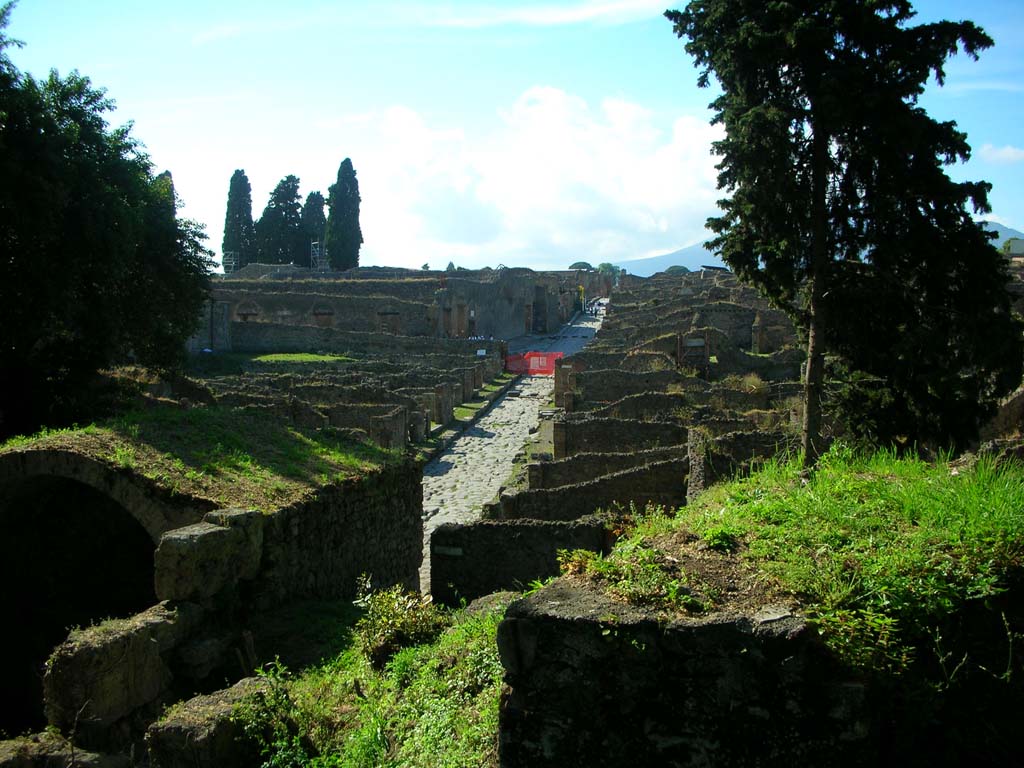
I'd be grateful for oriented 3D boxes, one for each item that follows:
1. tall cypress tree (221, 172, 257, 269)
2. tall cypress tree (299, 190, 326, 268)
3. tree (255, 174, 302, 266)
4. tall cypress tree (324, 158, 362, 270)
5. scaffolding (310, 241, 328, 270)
[{"bbox_3d":[-43.136,-25.669,163.303,5.678,16.390,5.678,-1,6,-15],"label":"tall cypress tree"},{"bbox_3d":[-32.067,-24.488,166.429,4.822,13.057,4.822,-1,6,-11],"label":"tall cypress tree"},{"bbox_3d":[-36.900,-25.439,164.329,7.301,15.397,7.301,-1,6,-12],"label":"tree"},{"bbox_3d":[-26.241,-26.195,161.244,5.918,17.562,5.918,-1,6,-9],"label":"tall cypress tree"},{"bbox_3d":[-29.163,-19.464,156.862,2.400,4.813,1.700,-1,6,-10],"label":"scaffolding"}]

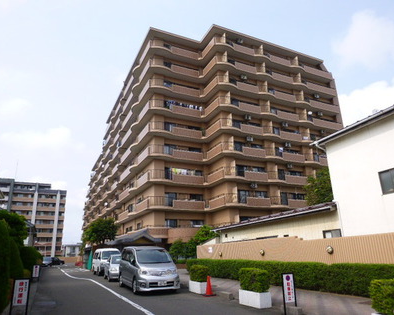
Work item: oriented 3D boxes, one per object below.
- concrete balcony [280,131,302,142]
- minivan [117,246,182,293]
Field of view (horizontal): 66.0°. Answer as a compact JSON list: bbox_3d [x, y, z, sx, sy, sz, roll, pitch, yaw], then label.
[{"bbox_3d":[12.073,-2.505,40.194,3.407,1.015,1.200,6,-19,-26],"label":"concrete balcony"},{"bbox_3d":[-2.364,5.117,14.031,1.710,1.850,4.730,6,-19,-24],"label":"minivan"}]

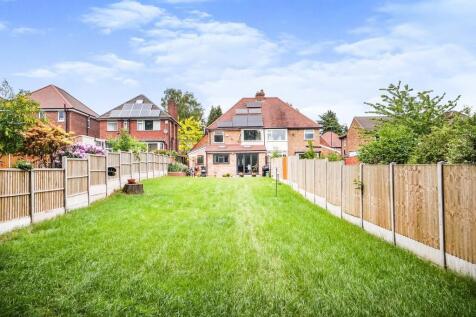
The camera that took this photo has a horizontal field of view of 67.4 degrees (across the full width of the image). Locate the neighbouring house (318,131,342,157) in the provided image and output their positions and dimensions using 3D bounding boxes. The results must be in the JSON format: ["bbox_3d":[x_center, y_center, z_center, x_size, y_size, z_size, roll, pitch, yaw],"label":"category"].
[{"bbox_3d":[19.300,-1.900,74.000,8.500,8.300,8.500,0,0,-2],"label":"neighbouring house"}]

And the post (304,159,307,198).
[{"bbox_3d":[3.290,0.970,17.450,0.100,1.920,0.100,0,0,-1],"label":"post"}]

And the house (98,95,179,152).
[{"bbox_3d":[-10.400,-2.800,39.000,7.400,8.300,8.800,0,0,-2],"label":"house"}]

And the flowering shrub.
[{"bbox_3d":[-7.400,0.400,16.800,2.300,2.300,2.000,0,0,0],"label":"flowering shrub"}]

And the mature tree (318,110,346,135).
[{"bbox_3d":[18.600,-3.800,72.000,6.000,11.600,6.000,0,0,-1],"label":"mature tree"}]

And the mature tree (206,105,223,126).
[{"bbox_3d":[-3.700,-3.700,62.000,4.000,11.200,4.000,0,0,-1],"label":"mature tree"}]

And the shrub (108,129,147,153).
[{"bbox_3d":[-6.150,0.000,19.800,2.150,3.300,2.000,0,0,-1],"label":"shrub"}]

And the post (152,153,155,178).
[{"bbox_3d":[-5.710,0.540,24.300,0.100,1.680,0.100,0,0,-1],"label":"post"}]

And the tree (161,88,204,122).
[{"bbox_3d":[-9.600,-5.200,62.000,7.600,14.000,7.600,0,0,0],"label":"tree"}]

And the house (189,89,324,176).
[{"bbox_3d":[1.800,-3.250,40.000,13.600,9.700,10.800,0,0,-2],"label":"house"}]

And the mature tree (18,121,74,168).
[{"bbox_3d":[-7.850,0.050,15.000,2.400,3.300,2.400,0,0,-1],"label":"mature tree"}]

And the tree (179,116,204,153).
[{"bbox_3d":[-6.100,-1.750,45.000,4.200,7.000,4.200,0,0,-1],"label":"tree"}]

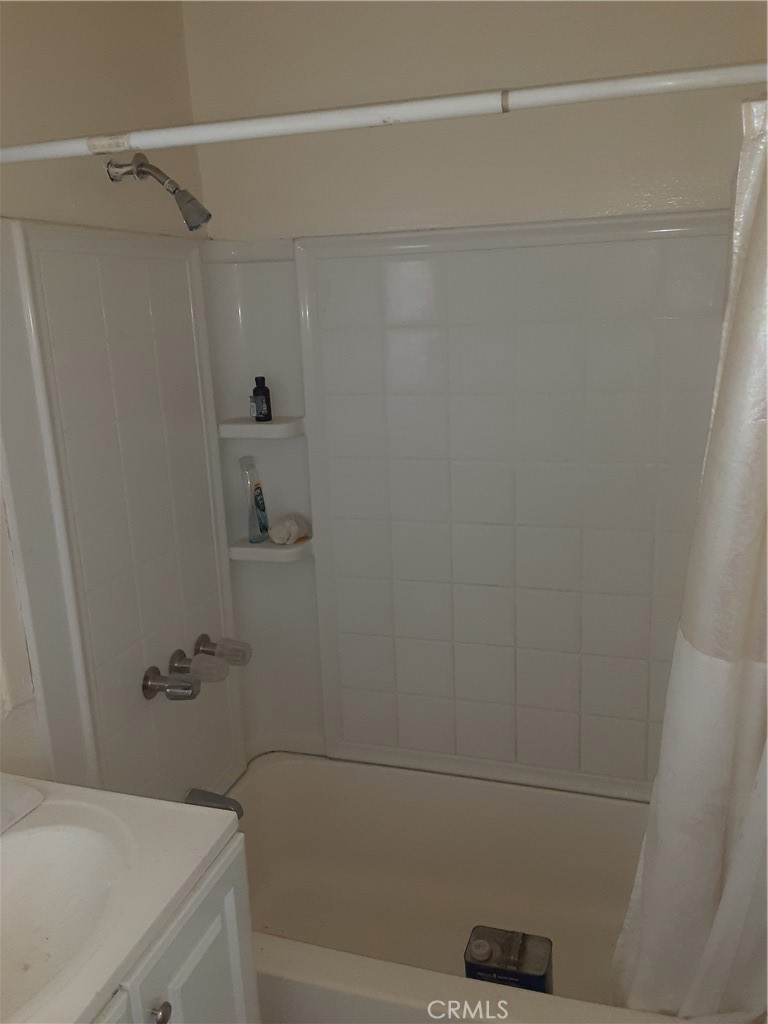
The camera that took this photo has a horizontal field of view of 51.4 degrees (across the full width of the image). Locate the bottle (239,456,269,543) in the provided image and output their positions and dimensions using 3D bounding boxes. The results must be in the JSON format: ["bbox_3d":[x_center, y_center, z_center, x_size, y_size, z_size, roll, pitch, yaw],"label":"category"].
[{"bbox_3d":[-0.325,-0.031,2.021,0.050,0.203,0.040,-14,14,-34],"label":"bottle"}]

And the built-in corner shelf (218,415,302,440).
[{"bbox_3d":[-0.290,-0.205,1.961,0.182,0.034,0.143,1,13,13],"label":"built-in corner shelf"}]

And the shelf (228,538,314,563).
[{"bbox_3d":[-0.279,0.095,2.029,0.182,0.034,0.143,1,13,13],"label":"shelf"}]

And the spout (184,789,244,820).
[{"bbox_3d":[-0.386,0.673,1.846,0.140,0.063,0.054,2,13,19],"label":"spout"}]

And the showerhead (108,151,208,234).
[{"bbox_3d":[-0.446,-0.634,1.588,0.225,0.156,0.062,2,13,19],"label":"showerhead"}]

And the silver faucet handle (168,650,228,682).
[{"bbox_3d":[-0.403,0.344,1.770,0.130,0.064,0.062,2,13,19],"label":"silver faucet handle"}]

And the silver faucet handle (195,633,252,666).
[{"bbox_3d":[-0.370,0.323,1.864,0.130,0.064,0.062,2,13,19],"label":"silver faucet handle"}]

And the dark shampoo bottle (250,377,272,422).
[{"bbox_3d":[-0.298,-0.276,1.952,0.041,0.108,0.041,-1,13,4],"label":"dark shampoo bottle"}]

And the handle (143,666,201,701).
[{"bbox_3d":[-0.439,0.367,1.682,0.124,0.064,0.062,2,13,19],"label":"handle"}]

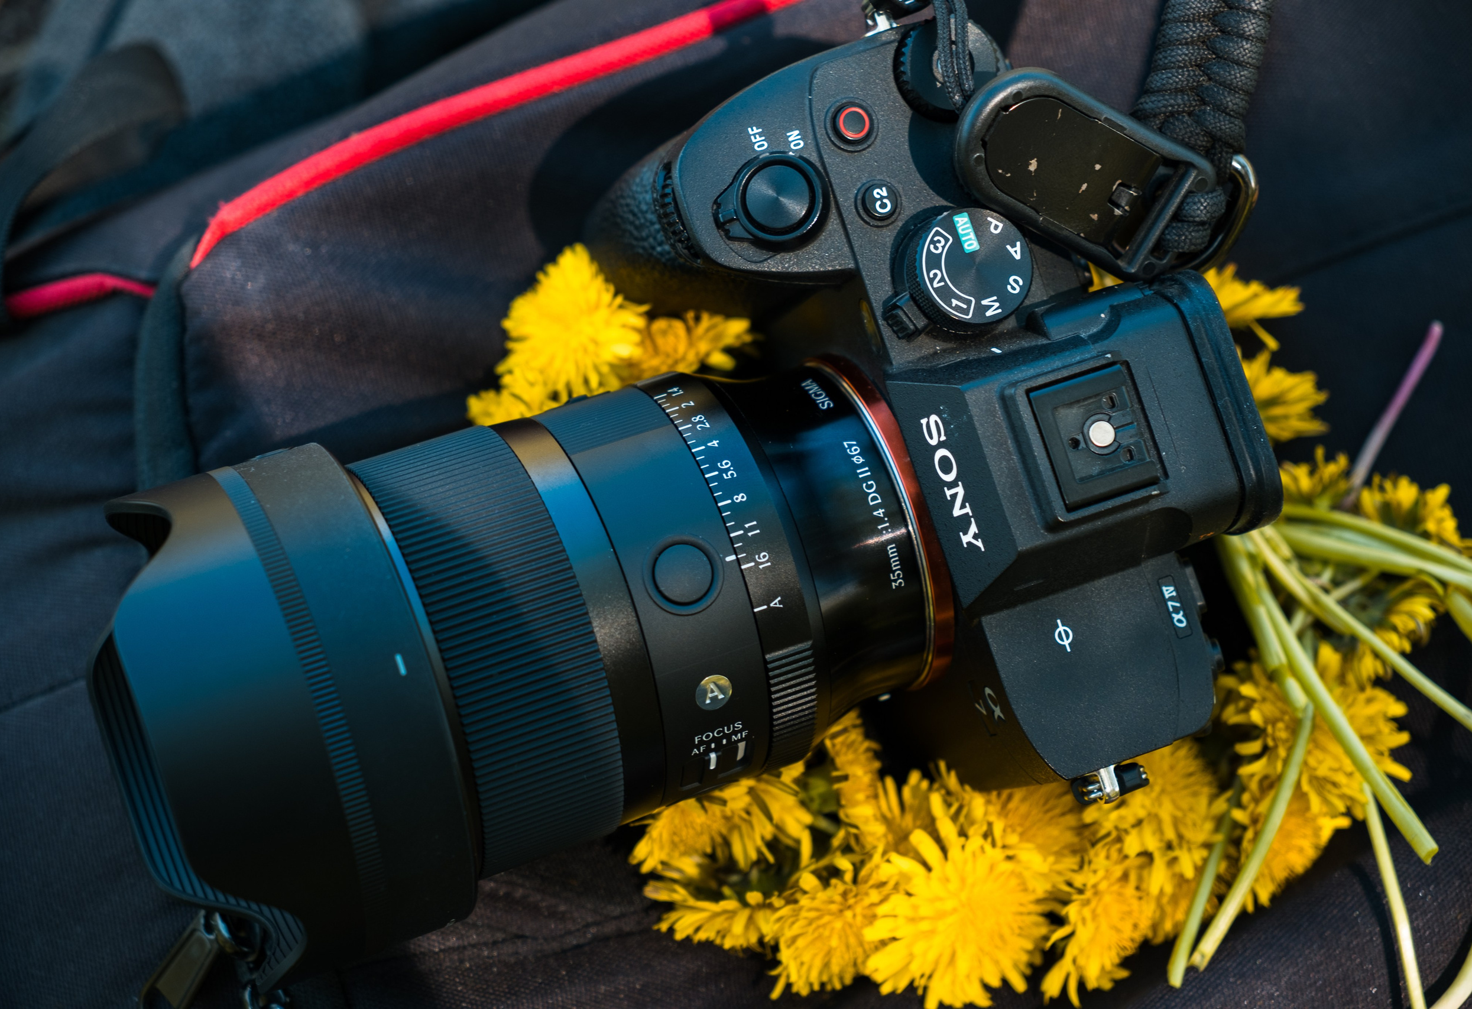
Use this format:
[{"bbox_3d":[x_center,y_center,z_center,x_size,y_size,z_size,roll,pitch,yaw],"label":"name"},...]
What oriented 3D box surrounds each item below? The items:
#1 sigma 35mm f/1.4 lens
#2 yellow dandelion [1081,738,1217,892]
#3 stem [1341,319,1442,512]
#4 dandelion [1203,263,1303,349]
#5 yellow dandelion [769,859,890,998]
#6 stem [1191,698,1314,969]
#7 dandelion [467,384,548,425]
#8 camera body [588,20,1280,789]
[{"bbox_3d":[-0.038,0.023,0.540,0.137,0.087,0.087,-18,87,-18],"label":"sigma 35mm f/1.4 lens"},{"bbox_3d":[0.078,0.059,0.597,0.027,0.023,0.029,2,81,-16],"label":"yellow dandelion"},{"bbox_3d":[0.130,-0.017,0.624,0.003,0.003,0.043,29,82,-10],"label":"stem"},{"bbox_3d":[0.099,-0.039,0.615,0.026,0.021,0.021,-18,87,-18],"label":"dandelion"},{"bbox_3d":[0.017,0.079,0.584,0.026,0.021,0.026,2,81,-16],"label":"yellow dandelion"},{"bbox_3d":[0.098,0.063,0.600,0.003,0.003,0.055,25,87,-12],"label":"stem"},{"bbox_3d":[-0.042,-0.017,0.584,0.025,0.020,0.021,-18,87,-18],"label":"dandelion"},{"bbox_3d":[0.030,-0.013,0.556,0.081,0.097,0.131,-18,87,-18],"label":"camera body"}]

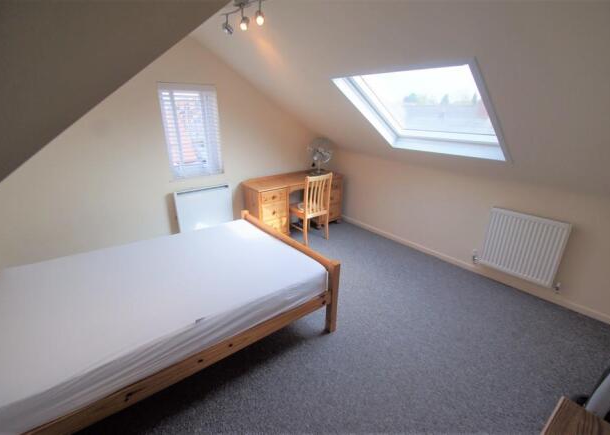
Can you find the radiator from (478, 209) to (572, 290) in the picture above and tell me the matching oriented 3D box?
[{"bbox_3d":[2.067,0.258,2.593,0.090,0.600,0.584,-15,26,-36],"label":"radiator"}]

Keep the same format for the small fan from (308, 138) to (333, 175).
[{"bbox_3d":[0.221,-0.970,4.337,0.380,0.518,0.260,6,21,15],"label":"small fan"}]

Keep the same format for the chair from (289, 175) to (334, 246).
[{"bbox_3d":[0.052,-0.146,3.704,0.412,0.940,0.458,-15,26,-36],"label":"chair"}]

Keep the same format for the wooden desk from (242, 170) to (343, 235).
[{"bbox_3d":[-0.190,-0.193,4.082,1.454,0.760,0.634,-15,26,-36],"label":"wooden desk"}]

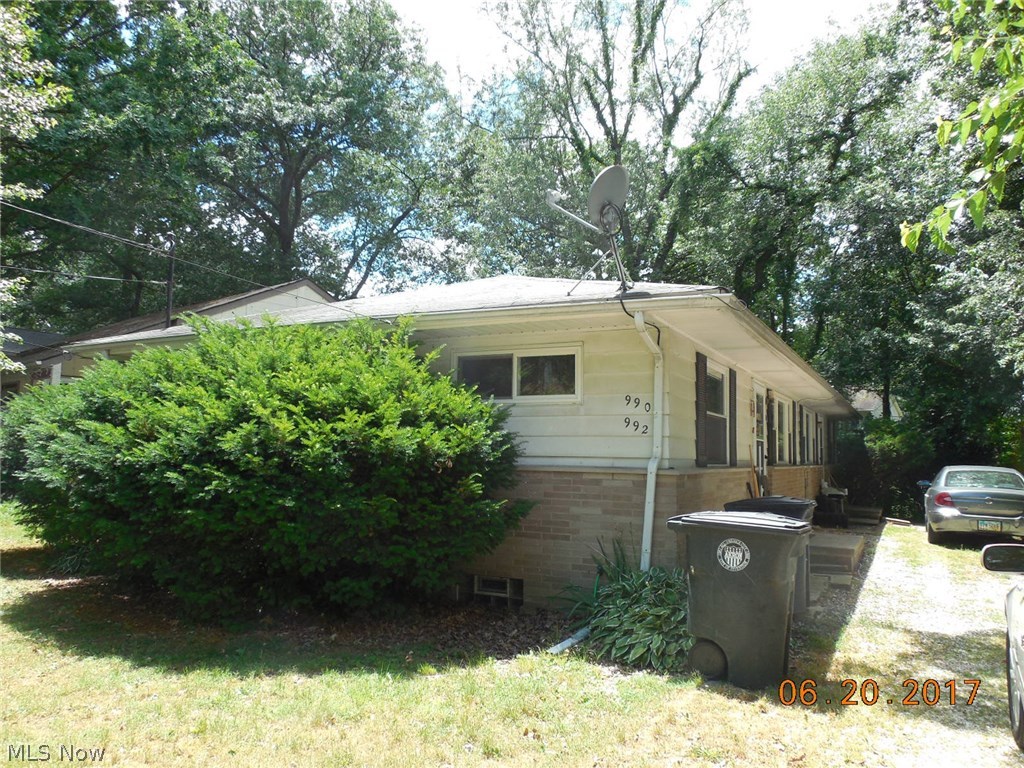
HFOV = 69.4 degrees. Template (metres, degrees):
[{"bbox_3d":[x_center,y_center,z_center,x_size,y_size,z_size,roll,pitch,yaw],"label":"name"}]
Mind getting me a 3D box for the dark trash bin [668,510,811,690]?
[{"bbox_3d":[1.632,1.467,5.209,0.860,1.100,0.700,-2,-6,27],"label":"dark trash bin"}]

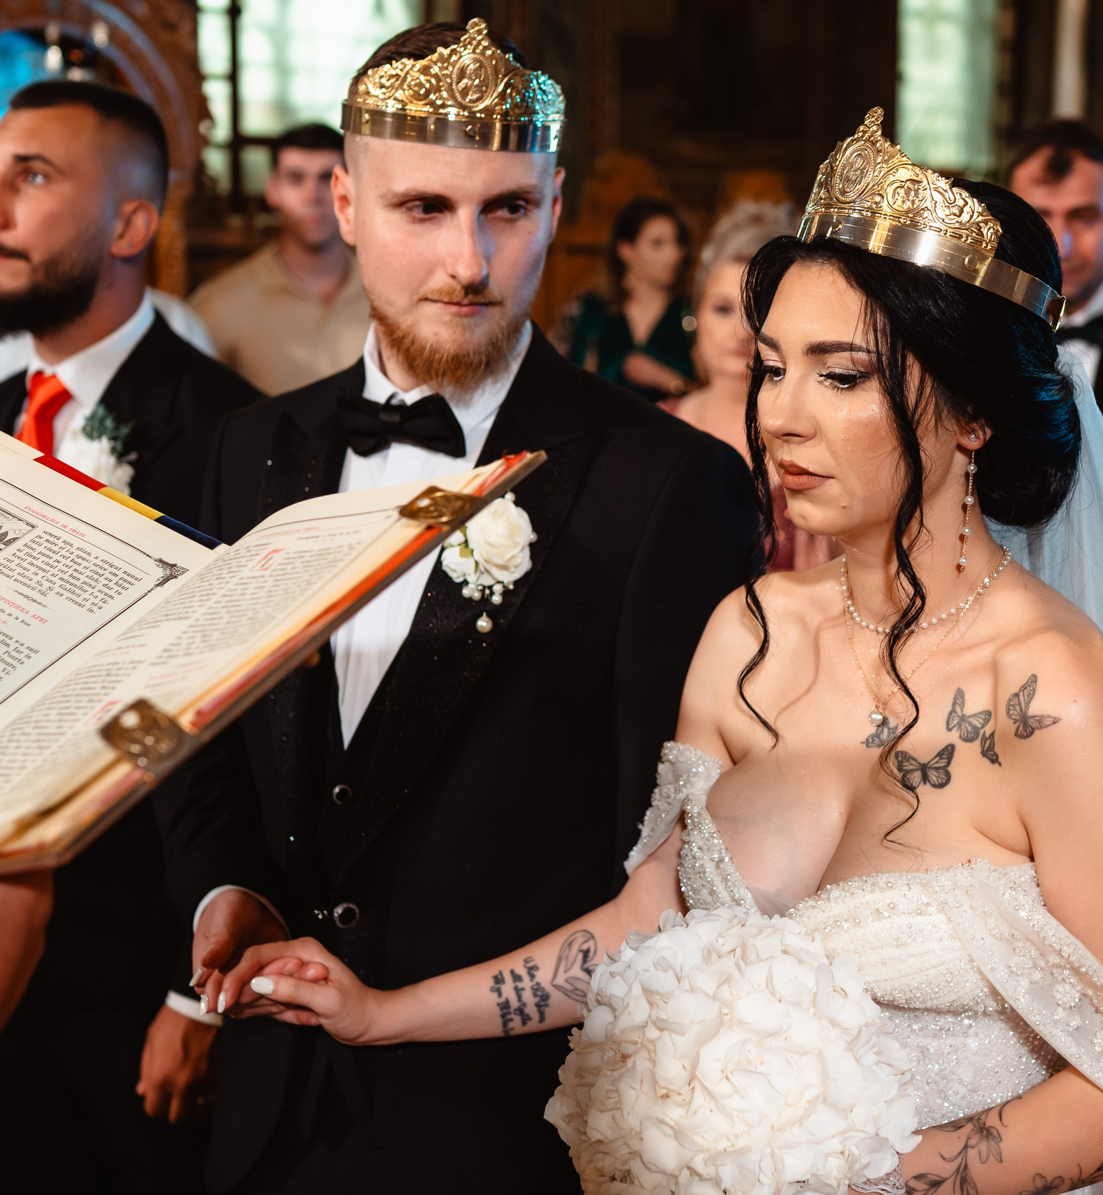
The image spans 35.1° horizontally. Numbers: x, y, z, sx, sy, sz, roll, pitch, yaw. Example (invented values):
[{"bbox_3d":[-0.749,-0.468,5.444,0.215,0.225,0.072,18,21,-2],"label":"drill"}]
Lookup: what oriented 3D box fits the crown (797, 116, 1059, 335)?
[{"bbox_3d":[0.273,-0.258,1.194,0.193,0.090,0.178,12,10,-40],"label":"crown"}]

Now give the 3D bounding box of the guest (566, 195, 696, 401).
[{"bbox_3d":[0.237,-0.197,4.654,0.460,1.690,0.300,-3,11,-15],"label":"guest"}]

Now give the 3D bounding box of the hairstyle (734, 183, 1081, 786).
[{"bbox_3d":[0.253,-0.088,1.236,0.255,0.400,0.190,-8,13,-37],"label":"hairstyle"}]

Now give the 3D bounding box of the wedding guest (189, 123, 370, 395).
[{"bbox_3d":[-0.472,-0.031,3.513,0.500,1.790,0.300,-1,11,-3],"label":"wedding guest"}]

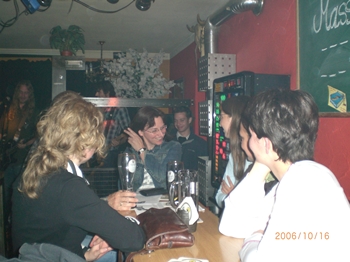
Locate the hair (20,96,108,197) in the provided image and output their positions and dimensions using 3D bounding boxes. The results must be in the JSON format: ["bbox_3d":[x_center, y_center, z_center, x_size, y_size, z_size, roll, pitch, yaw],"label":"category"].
[{"bbox_3d":[-0.392,0.047,1.350,0.270,0.360,0.220,3,0,-39],"label":"hair"}]

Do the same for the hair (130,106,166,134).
[{"bbox_3d":[-0.163,-0.071,2.350,0.180,0.180,0.210,4,2,-45],"label":"hair"}]

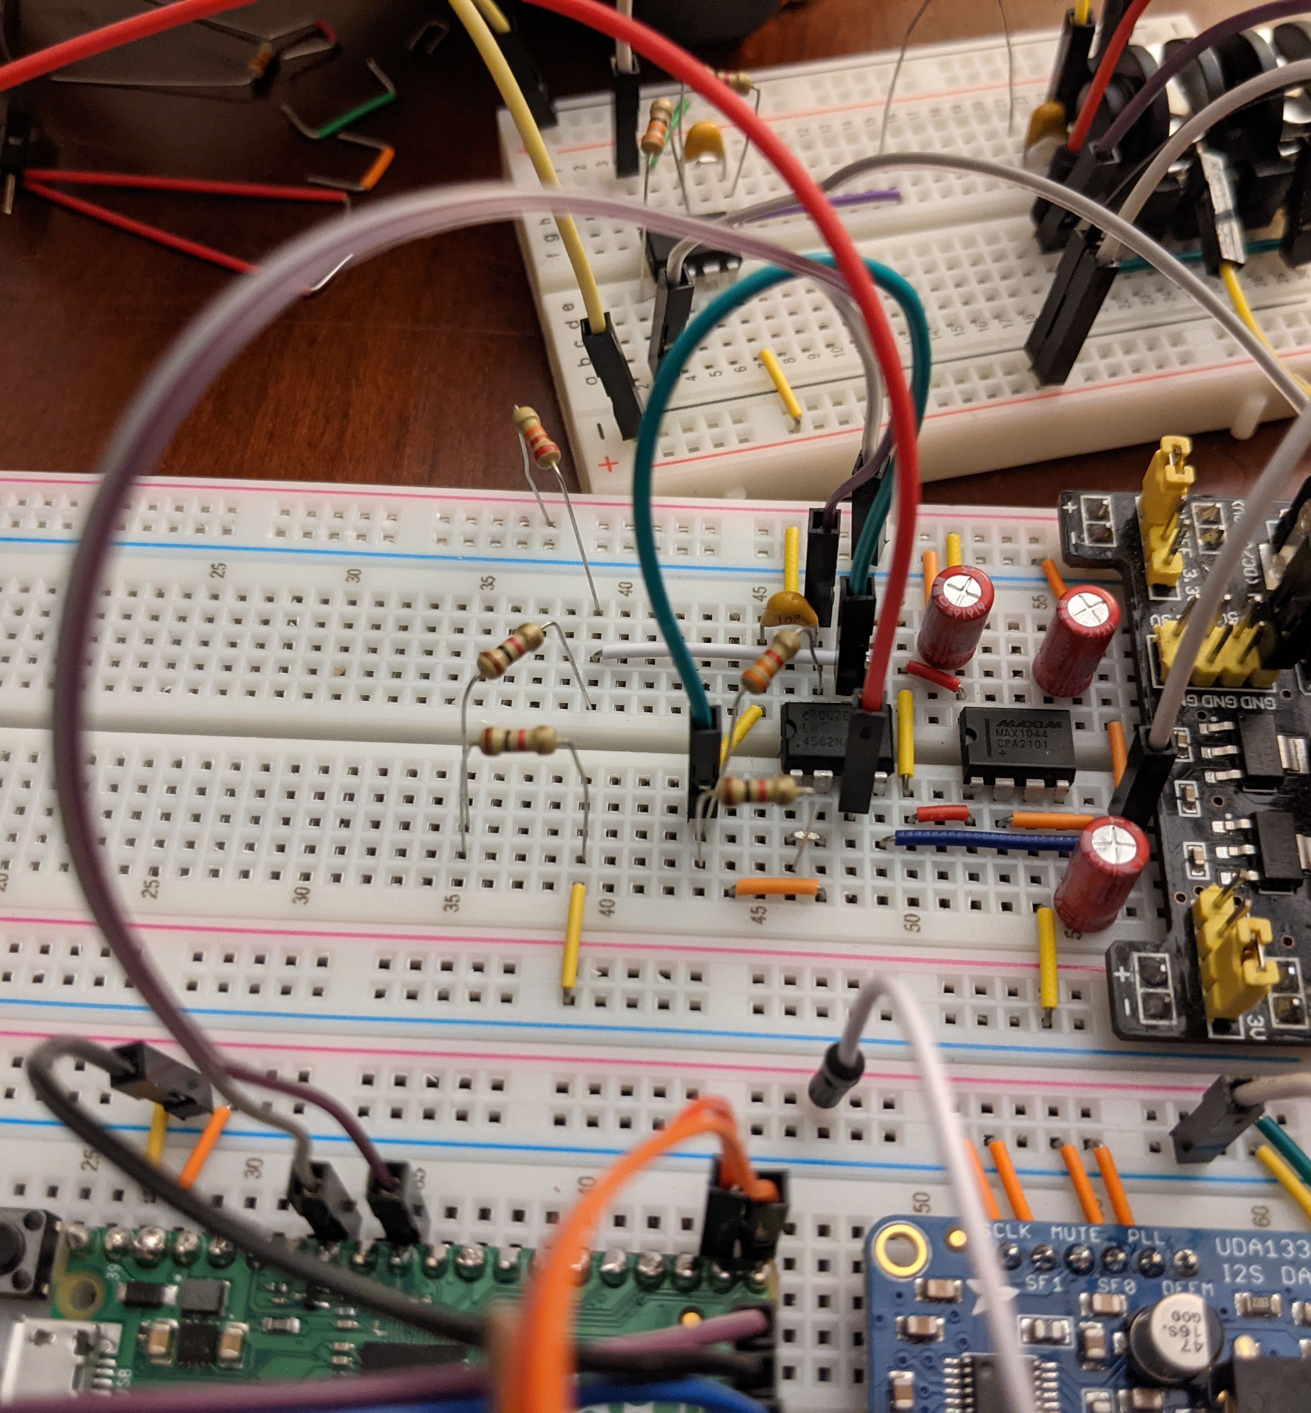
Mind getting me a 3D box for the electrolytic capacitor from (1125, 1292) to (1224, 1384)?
[{"bbox_3d":[0.036,0.044,0.102,0.005,0.005,0.005,2,59,0],"label":"electrolytic capacitor"}]

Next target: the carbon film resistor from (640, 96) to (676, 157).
[{"bbox_3d":[0.000,-0.056,0.142,0.002,0.002,0.006,9,77,5],"label":"carbon film resistor"}]

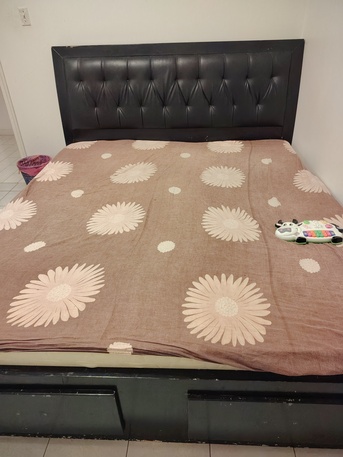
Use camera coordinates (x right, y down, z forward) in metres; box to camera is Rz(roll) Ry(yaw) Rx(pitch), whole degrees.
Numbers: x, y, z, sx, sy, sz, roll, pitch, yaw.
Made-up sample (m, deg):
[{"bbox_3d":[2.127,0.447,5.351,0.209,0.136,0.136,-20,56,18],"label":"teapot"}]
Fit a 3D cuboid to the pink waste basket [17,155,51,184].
[{"bbox_3d":[-1.234,-0.444,2.960,0.310,0.370,0.310,1,34,3],"label":"pink waste basket"}]

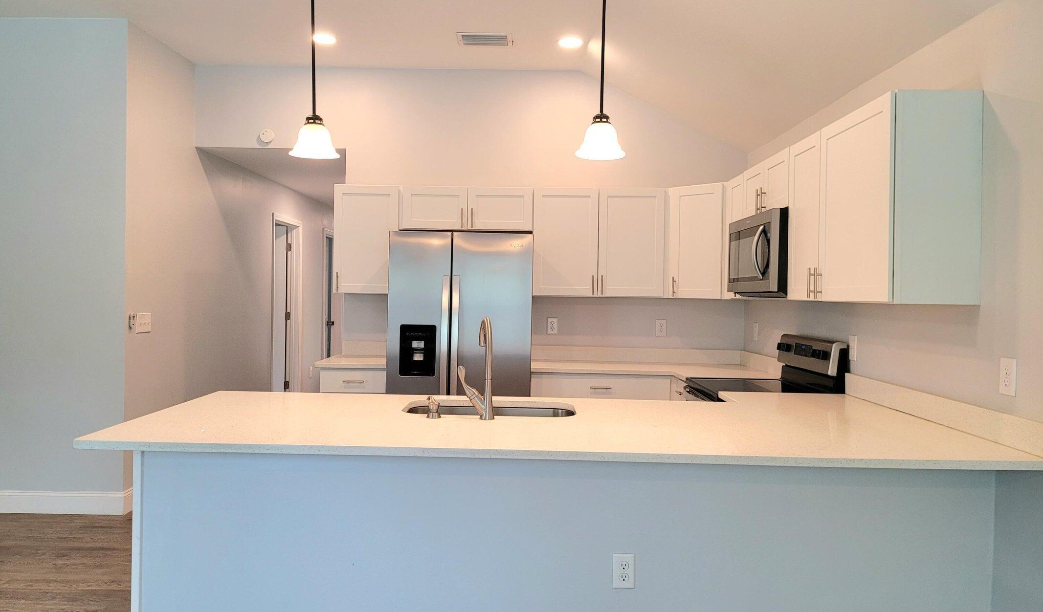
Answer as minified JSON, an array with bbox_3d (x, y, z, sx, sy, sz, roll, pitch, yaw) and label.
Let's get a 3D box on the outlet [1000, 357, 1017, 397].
[{"bbox_3d":[1.584,0.231,2.547,0.010,0.116,0.075,1,1,1],"label":"outlet"}]

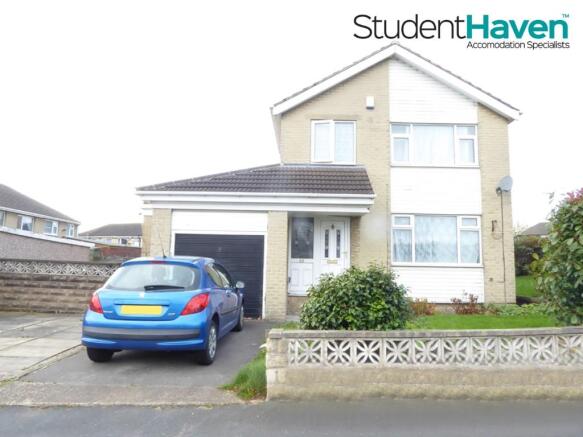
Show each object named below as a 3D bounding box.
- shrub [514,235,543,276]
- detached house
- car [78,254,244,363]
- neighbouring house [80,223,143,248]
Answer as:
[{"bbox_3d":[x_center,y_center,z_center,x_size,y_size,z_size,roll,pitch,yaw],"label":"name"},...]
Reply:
[{"bbox_3d":[11.584,1.815,19.752,2.200,2.020,1.800,1,-7,1],"label":"shrub"},{"bbox_3d":[1.340,-0.838,14.055,9.750,7.500,9.250,1,-7,1],"label":"detached house"},{"bbox_3d":[-1.831,1.430,7.063,1.770,1.470,4.020,1,-5,2],"label":"car"},{"bbox_3d":[-24.636,4.346,62.303,12.000,6.930,8.000,1,-7,1],"label":"neighbouring house"}]

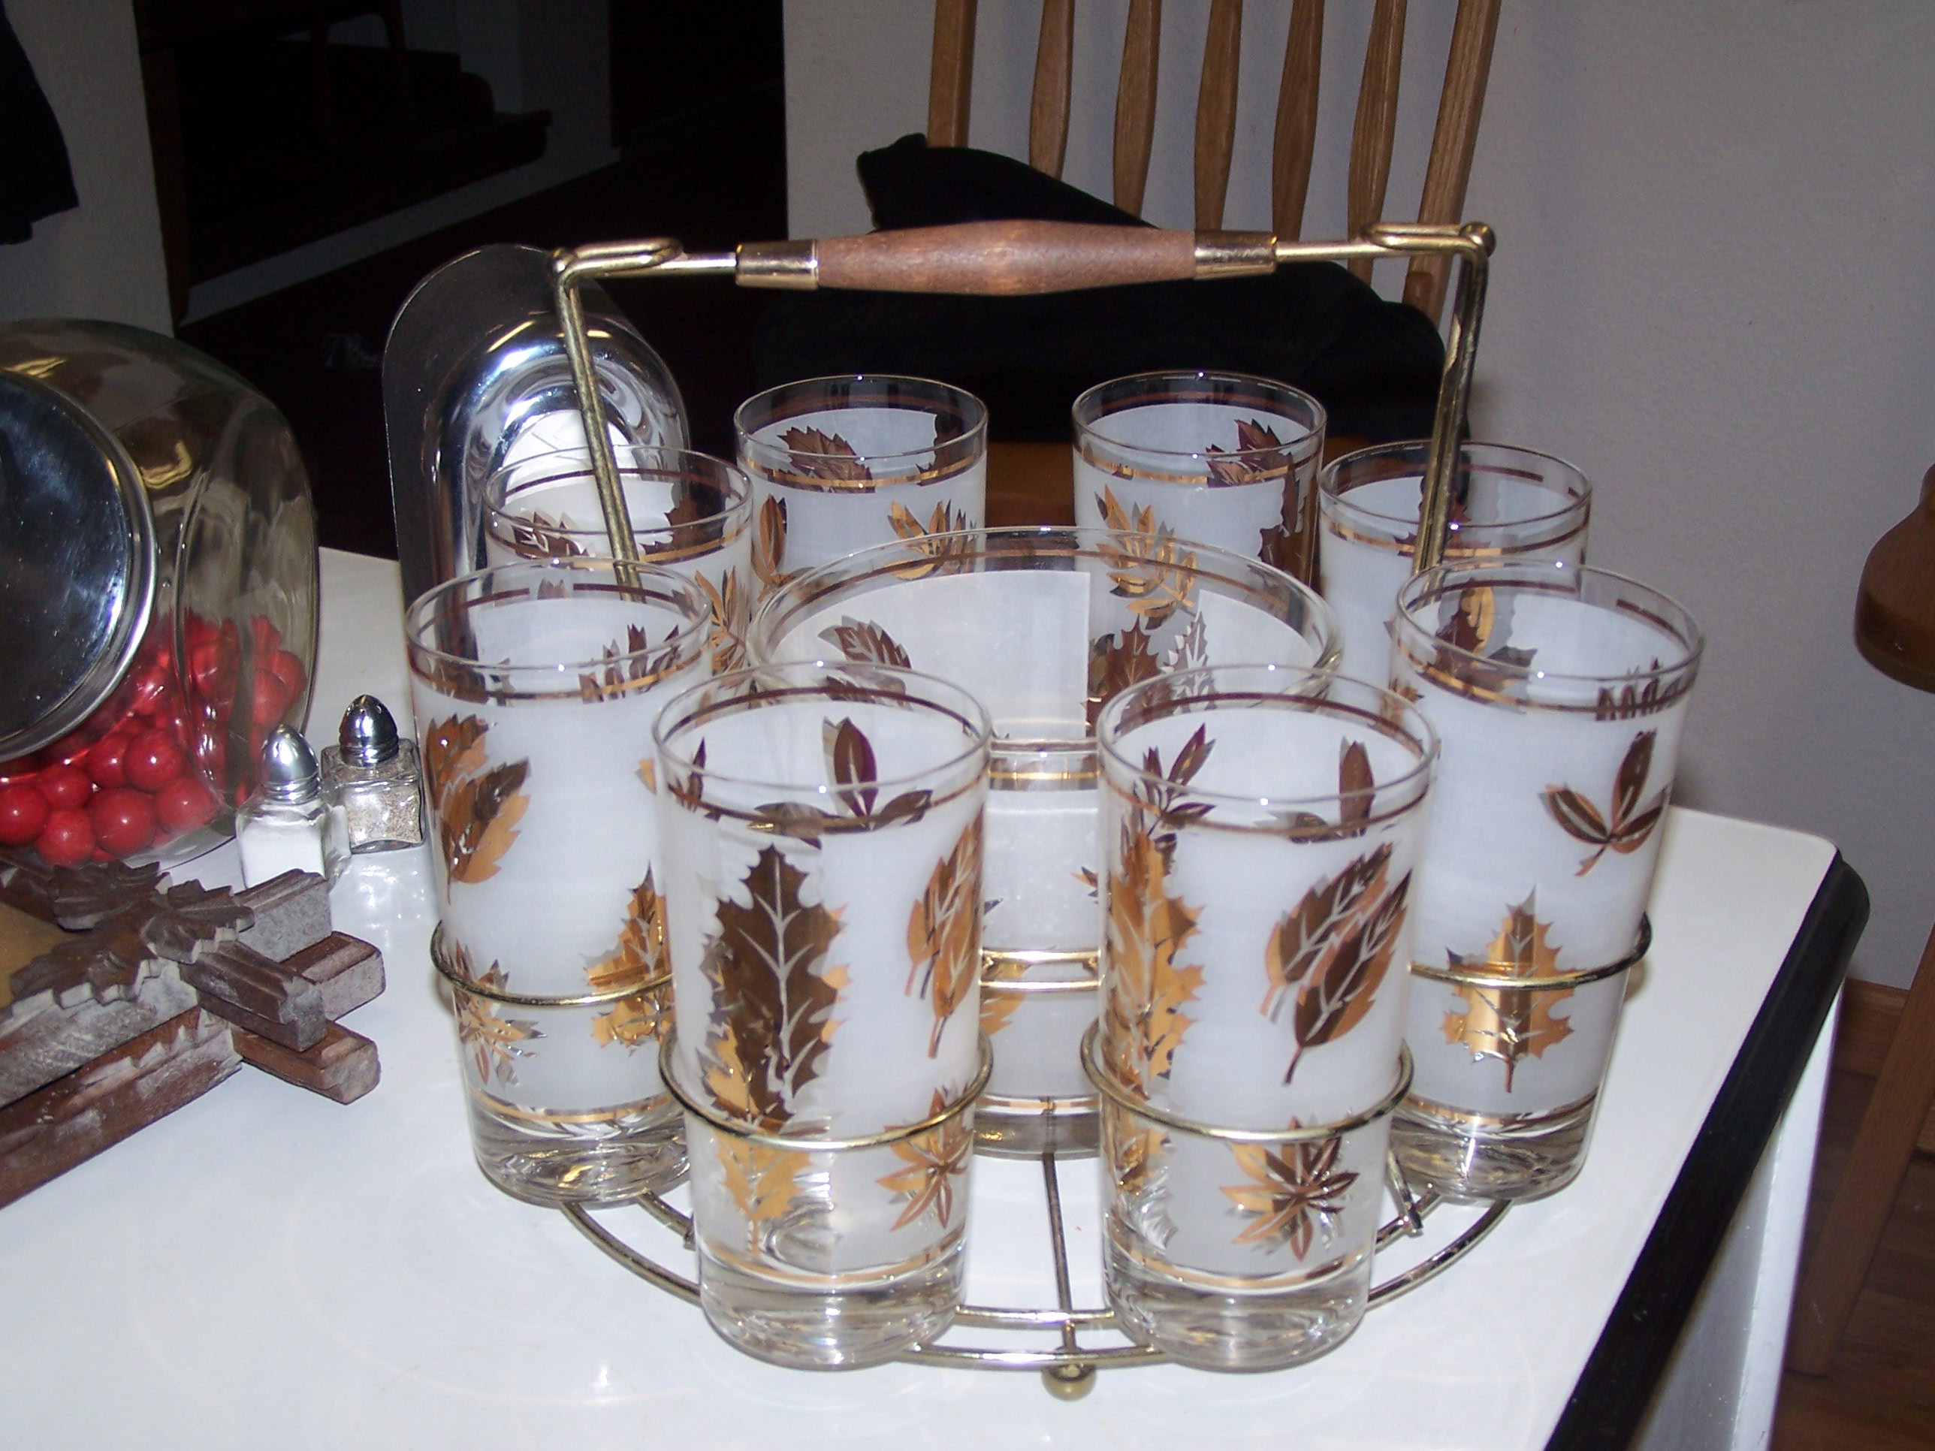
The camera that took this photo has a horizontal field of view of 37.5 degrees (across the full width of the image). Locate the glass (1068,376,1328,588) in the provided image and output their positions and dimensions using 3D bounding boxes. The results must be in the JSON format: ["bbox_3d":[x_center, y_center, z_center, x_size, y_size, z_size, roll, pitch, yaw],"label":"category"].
[{"bbox_3d":[0.064,-0.022,0.821,0.070,0.142,0.070,1,24,0],"label":"glass"}]

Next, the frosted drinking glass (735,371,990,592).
[{"bbox_3d":[-0.030,-0.020,0.816,0.070,0.142,0.070,1,24,0],"label":"frosted drinking glass"}]

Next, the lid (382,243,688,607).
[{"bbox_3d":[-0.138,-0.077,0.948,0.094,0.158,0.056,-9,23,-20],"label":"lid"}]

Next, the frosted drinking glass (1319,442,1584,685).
[{"bbox_3d":[0.126,0.002,0.770,0.070,0.142,0.070,1,24,0],"label":"frosted drinking glass"}]

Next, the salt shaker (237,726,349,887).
[{"bbox_3d":[-0.204,0.022,0.863,0.028,0.048,0.028,1,24,0],"label":"salt shaker"}]

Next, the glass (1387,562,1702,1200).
[{"bbox_3d":[0.131,0.040,0.685,0.070,0.142,0.070,3,24,-1],"label":"glass"}]

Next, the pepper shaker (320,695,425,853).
[{"bbox_3d":[-0.185,0.012,0.886,0.028,0.048,0.028,-7,25,-16],"label":"pepper shaker"}]

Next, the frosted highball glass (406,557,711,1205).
[{"bbox_3d":[-0.094,0.039,0.682,0.070,0.142,0.070,1,24,0],"label":"frosted highball glass"}]

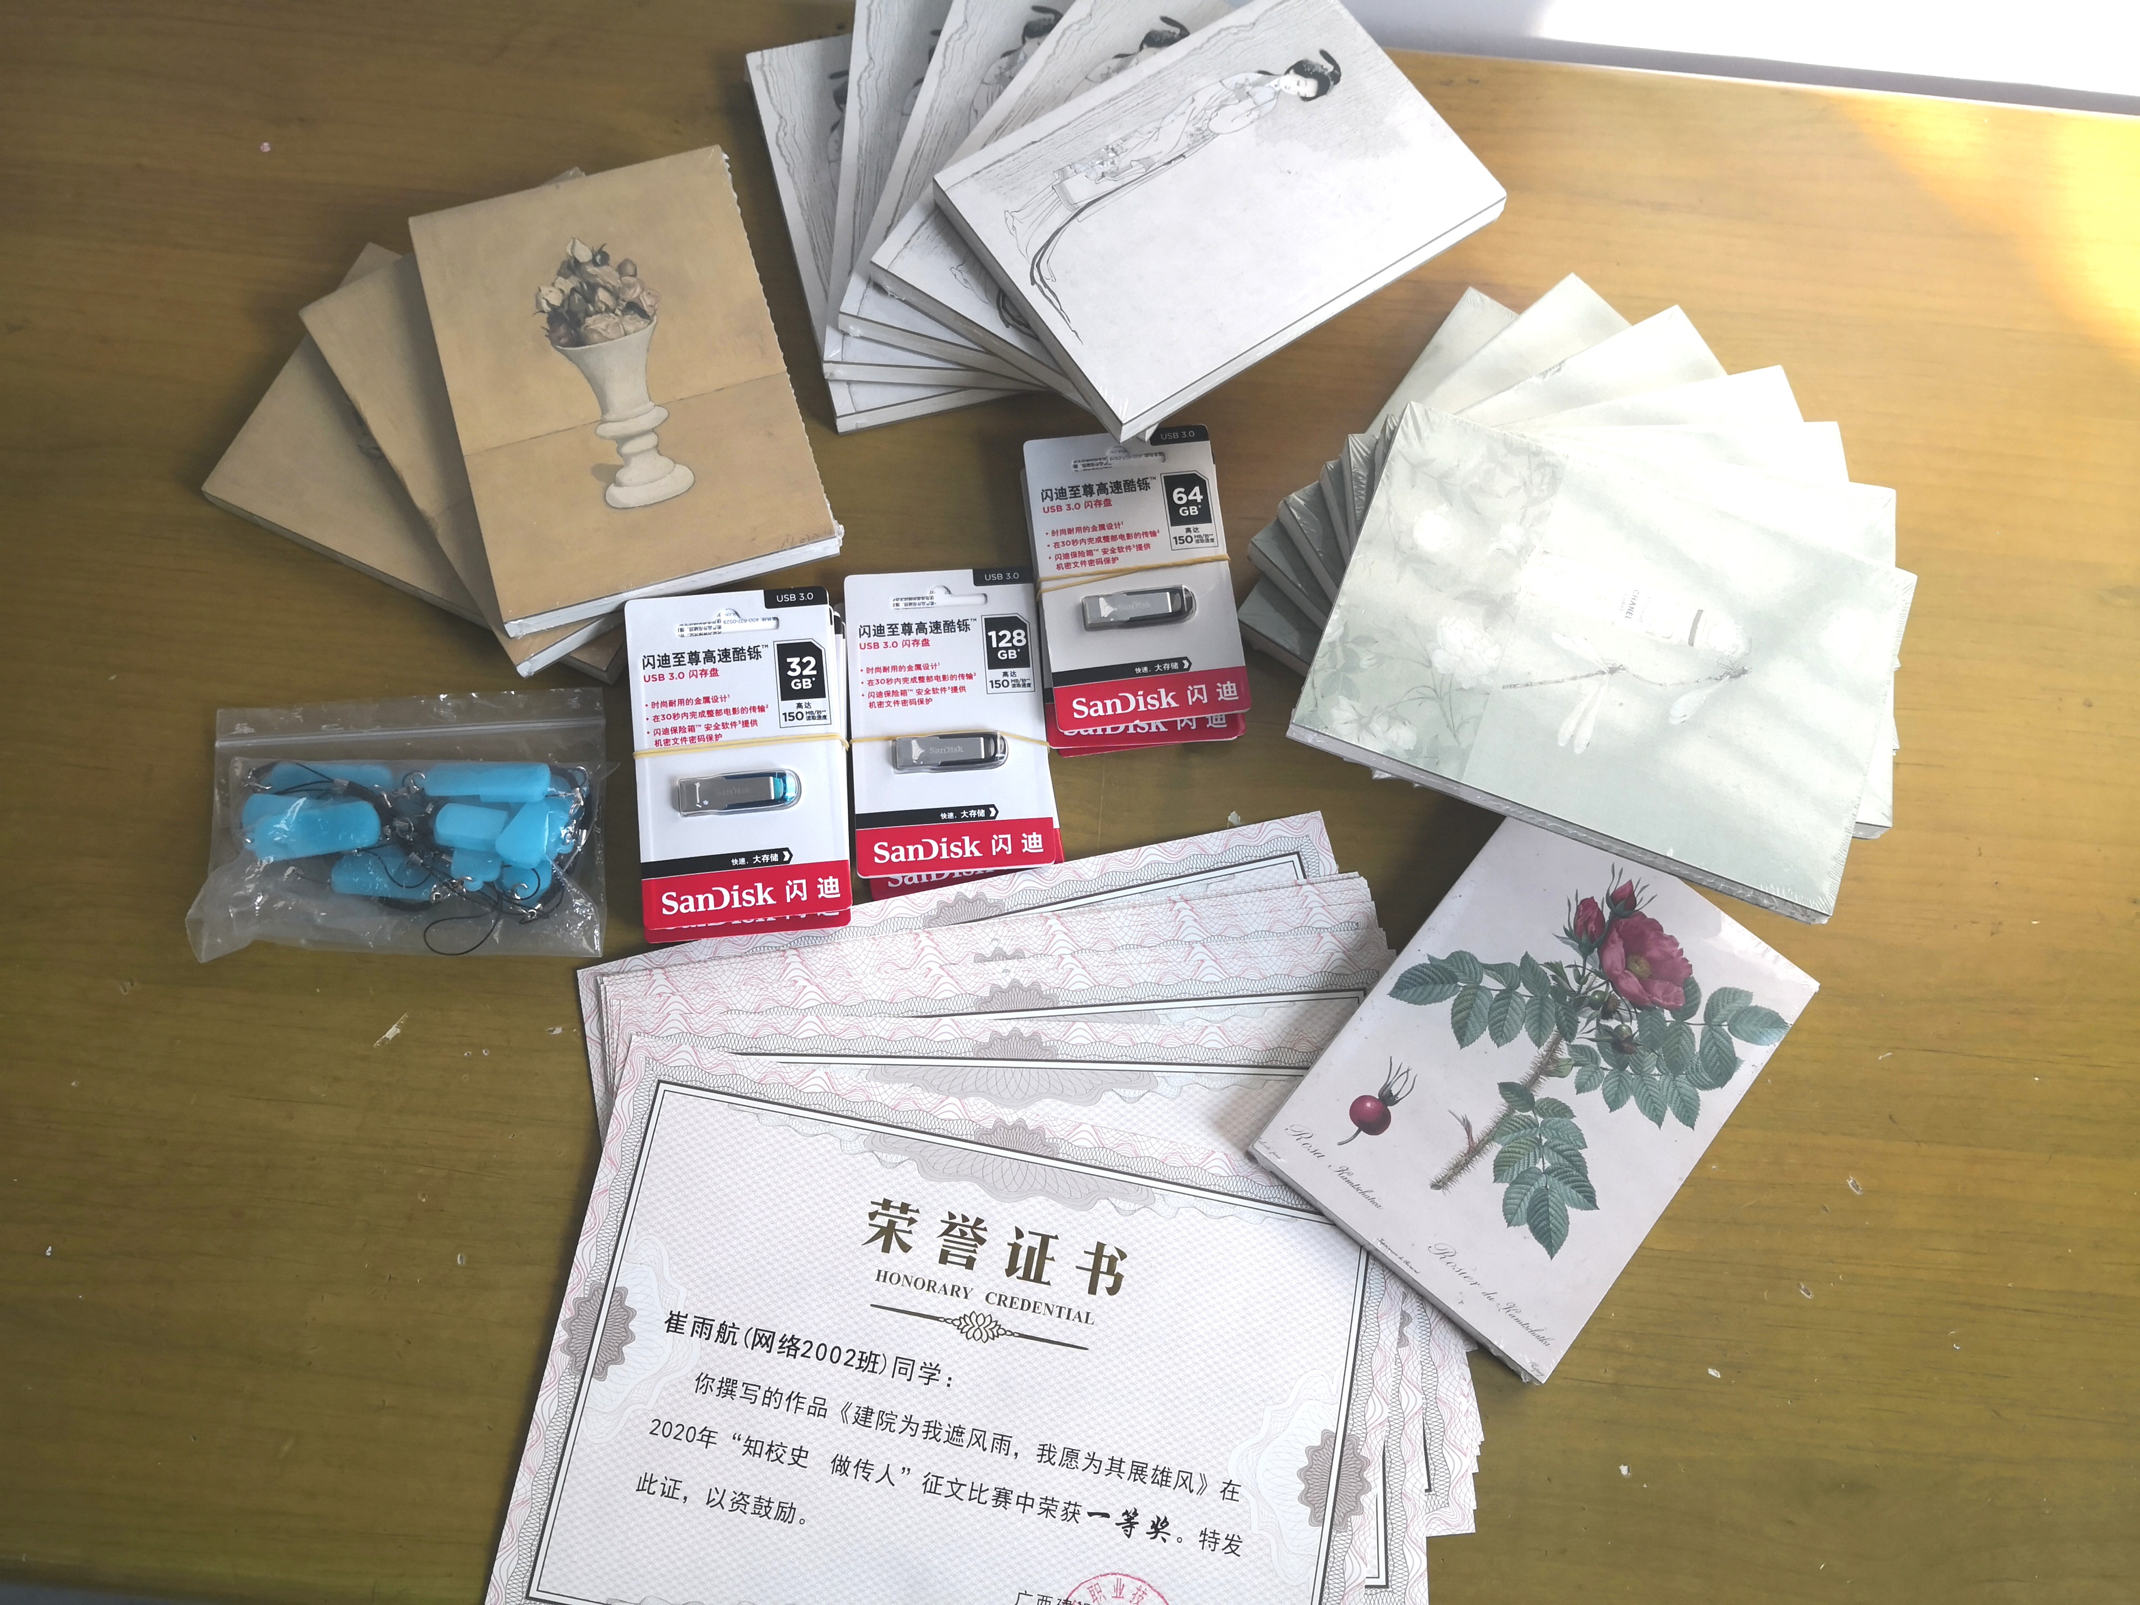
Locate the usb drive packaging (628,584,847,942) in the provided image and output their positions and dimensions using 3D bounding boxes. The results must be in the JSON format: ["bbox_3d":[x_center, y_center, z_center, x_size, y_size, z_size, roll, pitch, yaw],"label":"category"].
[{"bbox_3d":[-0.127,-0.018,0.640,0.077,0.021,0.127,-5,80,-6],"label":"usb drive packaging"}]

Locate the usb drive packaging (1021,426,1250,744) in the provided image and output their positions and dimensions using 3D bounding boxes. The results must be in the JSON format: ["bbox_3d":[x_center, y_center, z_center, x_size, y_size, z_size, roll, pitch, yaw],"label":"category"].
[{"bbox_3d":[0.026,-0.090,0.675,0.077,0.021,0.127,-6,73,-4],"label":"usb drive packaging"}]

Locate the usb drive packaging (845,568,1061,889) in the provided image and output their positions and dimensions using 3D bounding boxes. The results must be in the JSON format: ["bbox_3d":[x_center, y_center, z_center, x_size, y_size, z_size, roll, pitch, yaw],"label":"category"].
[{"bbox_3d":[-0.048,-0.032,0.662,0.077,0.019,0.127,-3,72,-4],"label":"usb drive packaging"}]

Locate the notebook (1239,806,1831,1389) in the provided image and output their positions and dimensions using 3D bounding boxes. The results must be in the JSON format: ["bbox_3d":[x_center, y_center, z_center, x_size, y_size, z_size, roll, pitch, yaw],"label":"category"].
[{"bbox_3d":[0.178,0.101,0.635,0.131,0.015,0.188,39,75,8],"label":"notebook"}]

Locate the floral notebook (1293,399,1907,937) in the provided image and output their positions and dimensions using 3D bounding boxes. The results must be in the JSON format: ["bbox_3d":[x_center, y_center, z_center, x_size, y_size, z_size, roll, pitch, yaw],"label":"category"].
[{"bbox_3d":[0.186,-0.051,0.582,0.188,0.015,0.131,20,74,5],"label":"floral notebook"}]

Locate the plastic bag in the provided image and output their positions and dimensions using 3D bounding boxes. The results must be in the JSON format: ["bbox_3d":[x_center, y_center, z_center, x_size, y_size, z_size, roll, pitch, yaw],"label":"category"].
[{"bbox_3d":[-0.259,0.007,0.641,0.154,0.024,0.107,-2,73,-3],"label":"plastic bag"}]

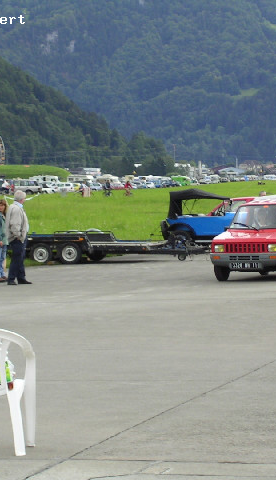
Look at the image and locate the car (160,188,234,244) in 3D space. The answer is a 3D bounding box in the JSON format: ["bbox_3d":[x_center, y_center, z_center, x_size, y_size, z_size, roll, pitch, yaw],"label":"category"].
[{"bbox_3d":[2.320,-0.580,55.500,3.400,1.680,1.520,0,2,0],"label":"car"}]

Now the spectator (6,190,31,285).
[{"bbox_3d":[-2.178,-0.040,36.400,0.420,1.740,0.500,-1,2,-23],"label":"spectator"}]

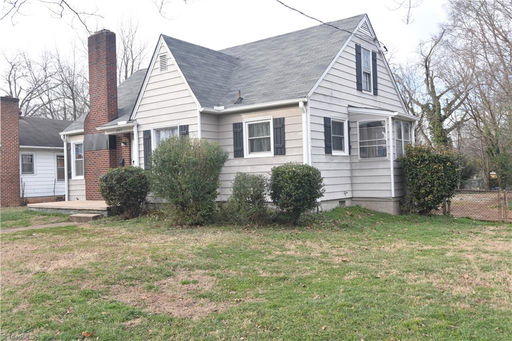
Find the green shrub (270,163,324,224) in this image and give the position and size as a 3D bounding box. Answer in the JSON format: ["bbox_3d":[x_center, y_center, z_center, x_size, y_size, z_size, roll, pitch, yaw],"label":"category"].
[{"bbox_3d":[1.022,0.566,12.250,1.320,1.520,1.300,-2,-1,0],"label":"green shrub"}]

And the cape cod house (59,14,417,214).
[{"bbox_3d":[-0.581,-1.821,18.851,13.000,6.600,8.850,-3,-1,37],"label":"cape cod house"}]

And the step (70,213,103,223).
[{"bbox_3d":[-5.170,1.475,15.150,1.140,0.170,0.370,-3,-1,37],"label":"step"}]

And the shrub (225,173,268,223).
[{"bbox_3d":[-0.247,0.729,12.950,1.140,1.340,1.080,-2,-1,0],"label":"shrub"}]

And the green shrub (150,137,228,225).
[{"bbox_3d":[-1.777,0.267,13.300,2.050,2.340,1.850,-3,-1,37],"label":"green shrub"}]

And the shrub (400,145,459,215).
[{"bbox_3d":[5.056,0.262,14.500,1.660,2.030,1.600,-3,-1,37],"label":"shrub"}]

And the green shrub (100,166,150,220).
[{"bbox_3d":[-3.934,0.663,15.000,1.480,1.560,1.420,-3,-1,37],"label":"green shrub"}]

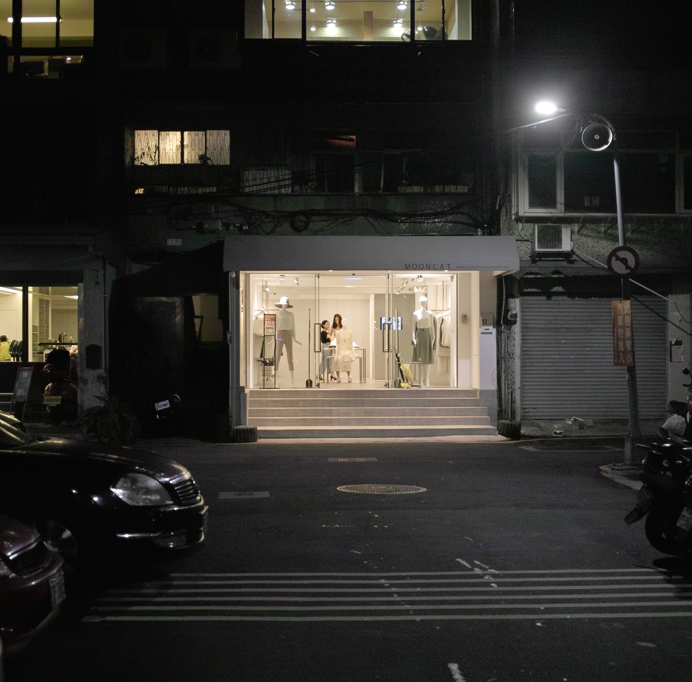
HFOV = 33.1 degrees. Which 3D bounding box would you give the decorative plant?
[{"bbox_3d":[-4.237,1.392,20.800,1.040,0.880,0.950,0,-1,-4],"label":"decorative plant"}]

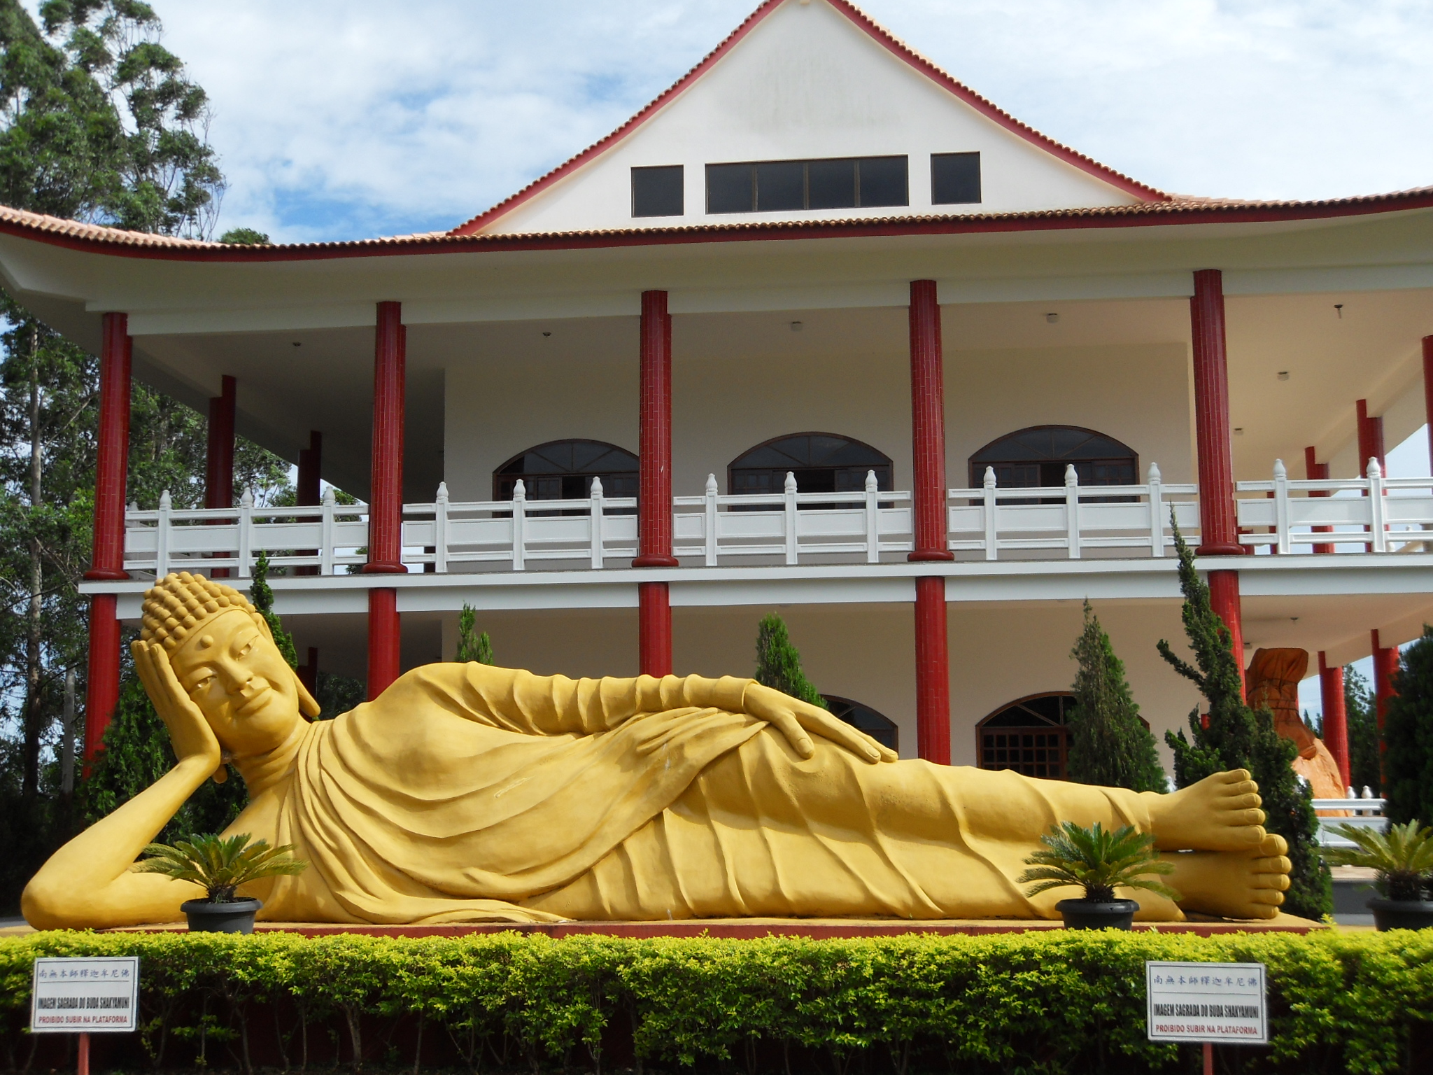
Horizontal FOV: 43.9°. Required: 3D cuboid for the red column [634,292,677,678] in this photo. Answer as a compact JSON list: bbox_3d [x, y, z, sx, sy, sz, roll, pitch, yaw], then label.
[{"bbox_3d":[-0.898,0.595,26.407,0.650,8.723,0.650,-1,-8,6],"label":"red column"}]

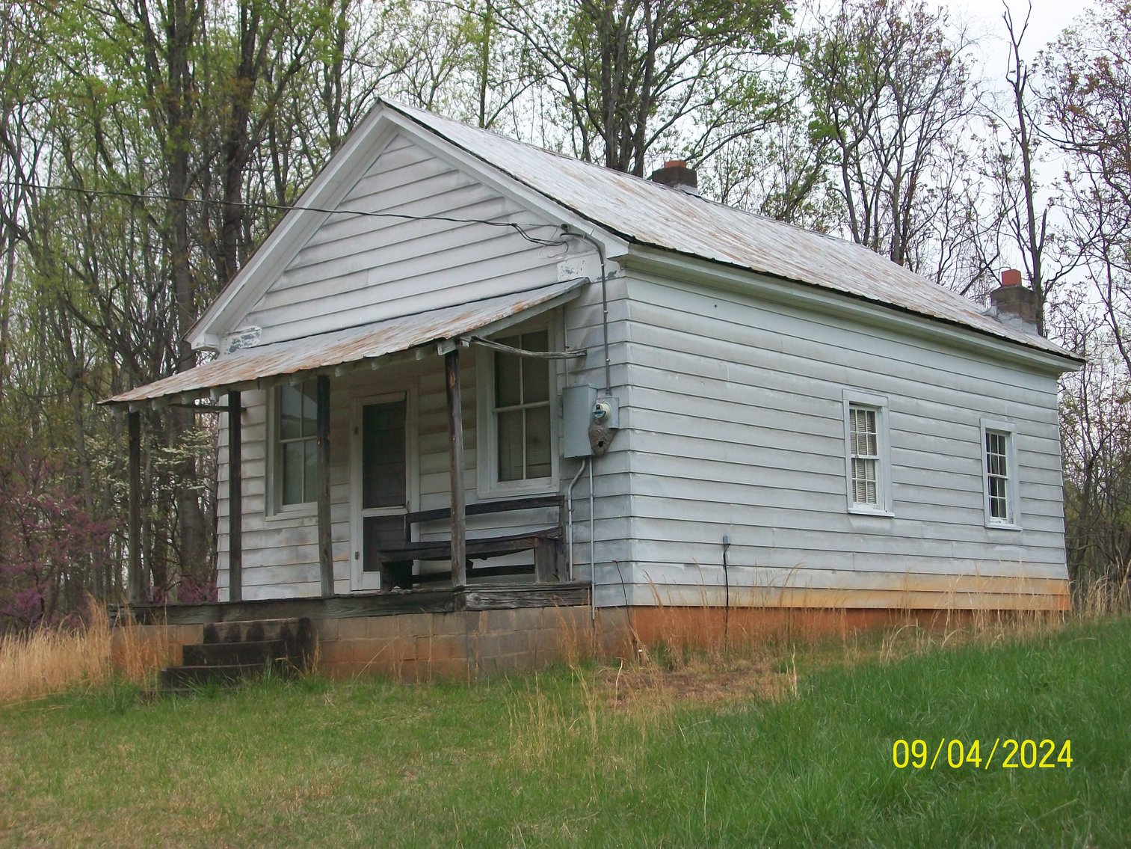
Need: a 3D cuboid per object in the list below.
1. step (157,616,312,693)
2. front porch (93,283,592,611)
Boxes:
[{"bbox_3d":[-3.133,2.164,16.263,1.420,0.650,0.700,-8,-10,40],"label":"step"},{"bbox_3d":[-2.344,0.272,17.303,5.330,2.900,1.790,-8,-10,40],"label":"front porch"}]

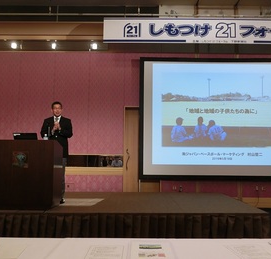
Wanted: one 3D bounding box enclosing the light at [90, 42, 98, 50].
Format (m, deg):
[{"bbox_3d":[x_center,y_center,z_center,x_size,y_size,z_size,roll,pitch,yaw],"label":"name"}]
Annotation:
[{"bbox_3d":[-0.955,-1.917,6.700,0.160,0.152,0.160,1,-5,0],"label":"light"}]

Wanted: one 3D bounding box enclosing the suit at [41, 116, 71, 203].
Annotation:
[{"bbox_3d":[-1.327,0.482,4.855,0.520,1.415,0.360,1,-5,-9],"label":"suit"}]

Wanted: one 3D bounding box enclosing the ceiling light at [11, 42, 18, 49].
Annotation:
[{"bbox_3d":[-2.804,-1.935,6.701,0.140,0.133,0.140,1,-5,0],"label":"ceiling light"}]

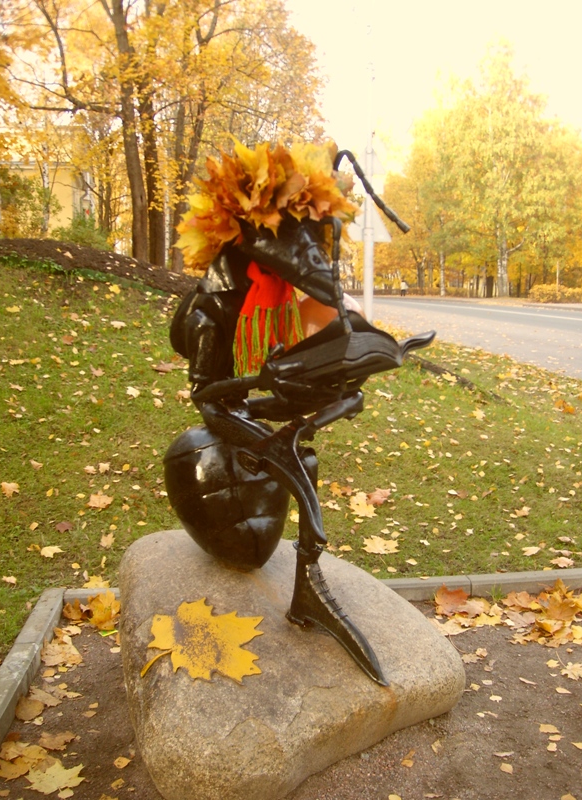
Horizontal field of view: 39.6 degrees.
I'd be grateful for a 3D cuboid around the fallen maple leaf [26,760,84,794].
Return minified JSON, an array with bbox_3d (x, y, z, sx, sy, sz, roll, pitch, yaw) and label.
[{"bbox_3d":[-0.686,1.084,2.343,0.161,0.025,0.150,0,8,0],"label":"fallen maple leaf"}]

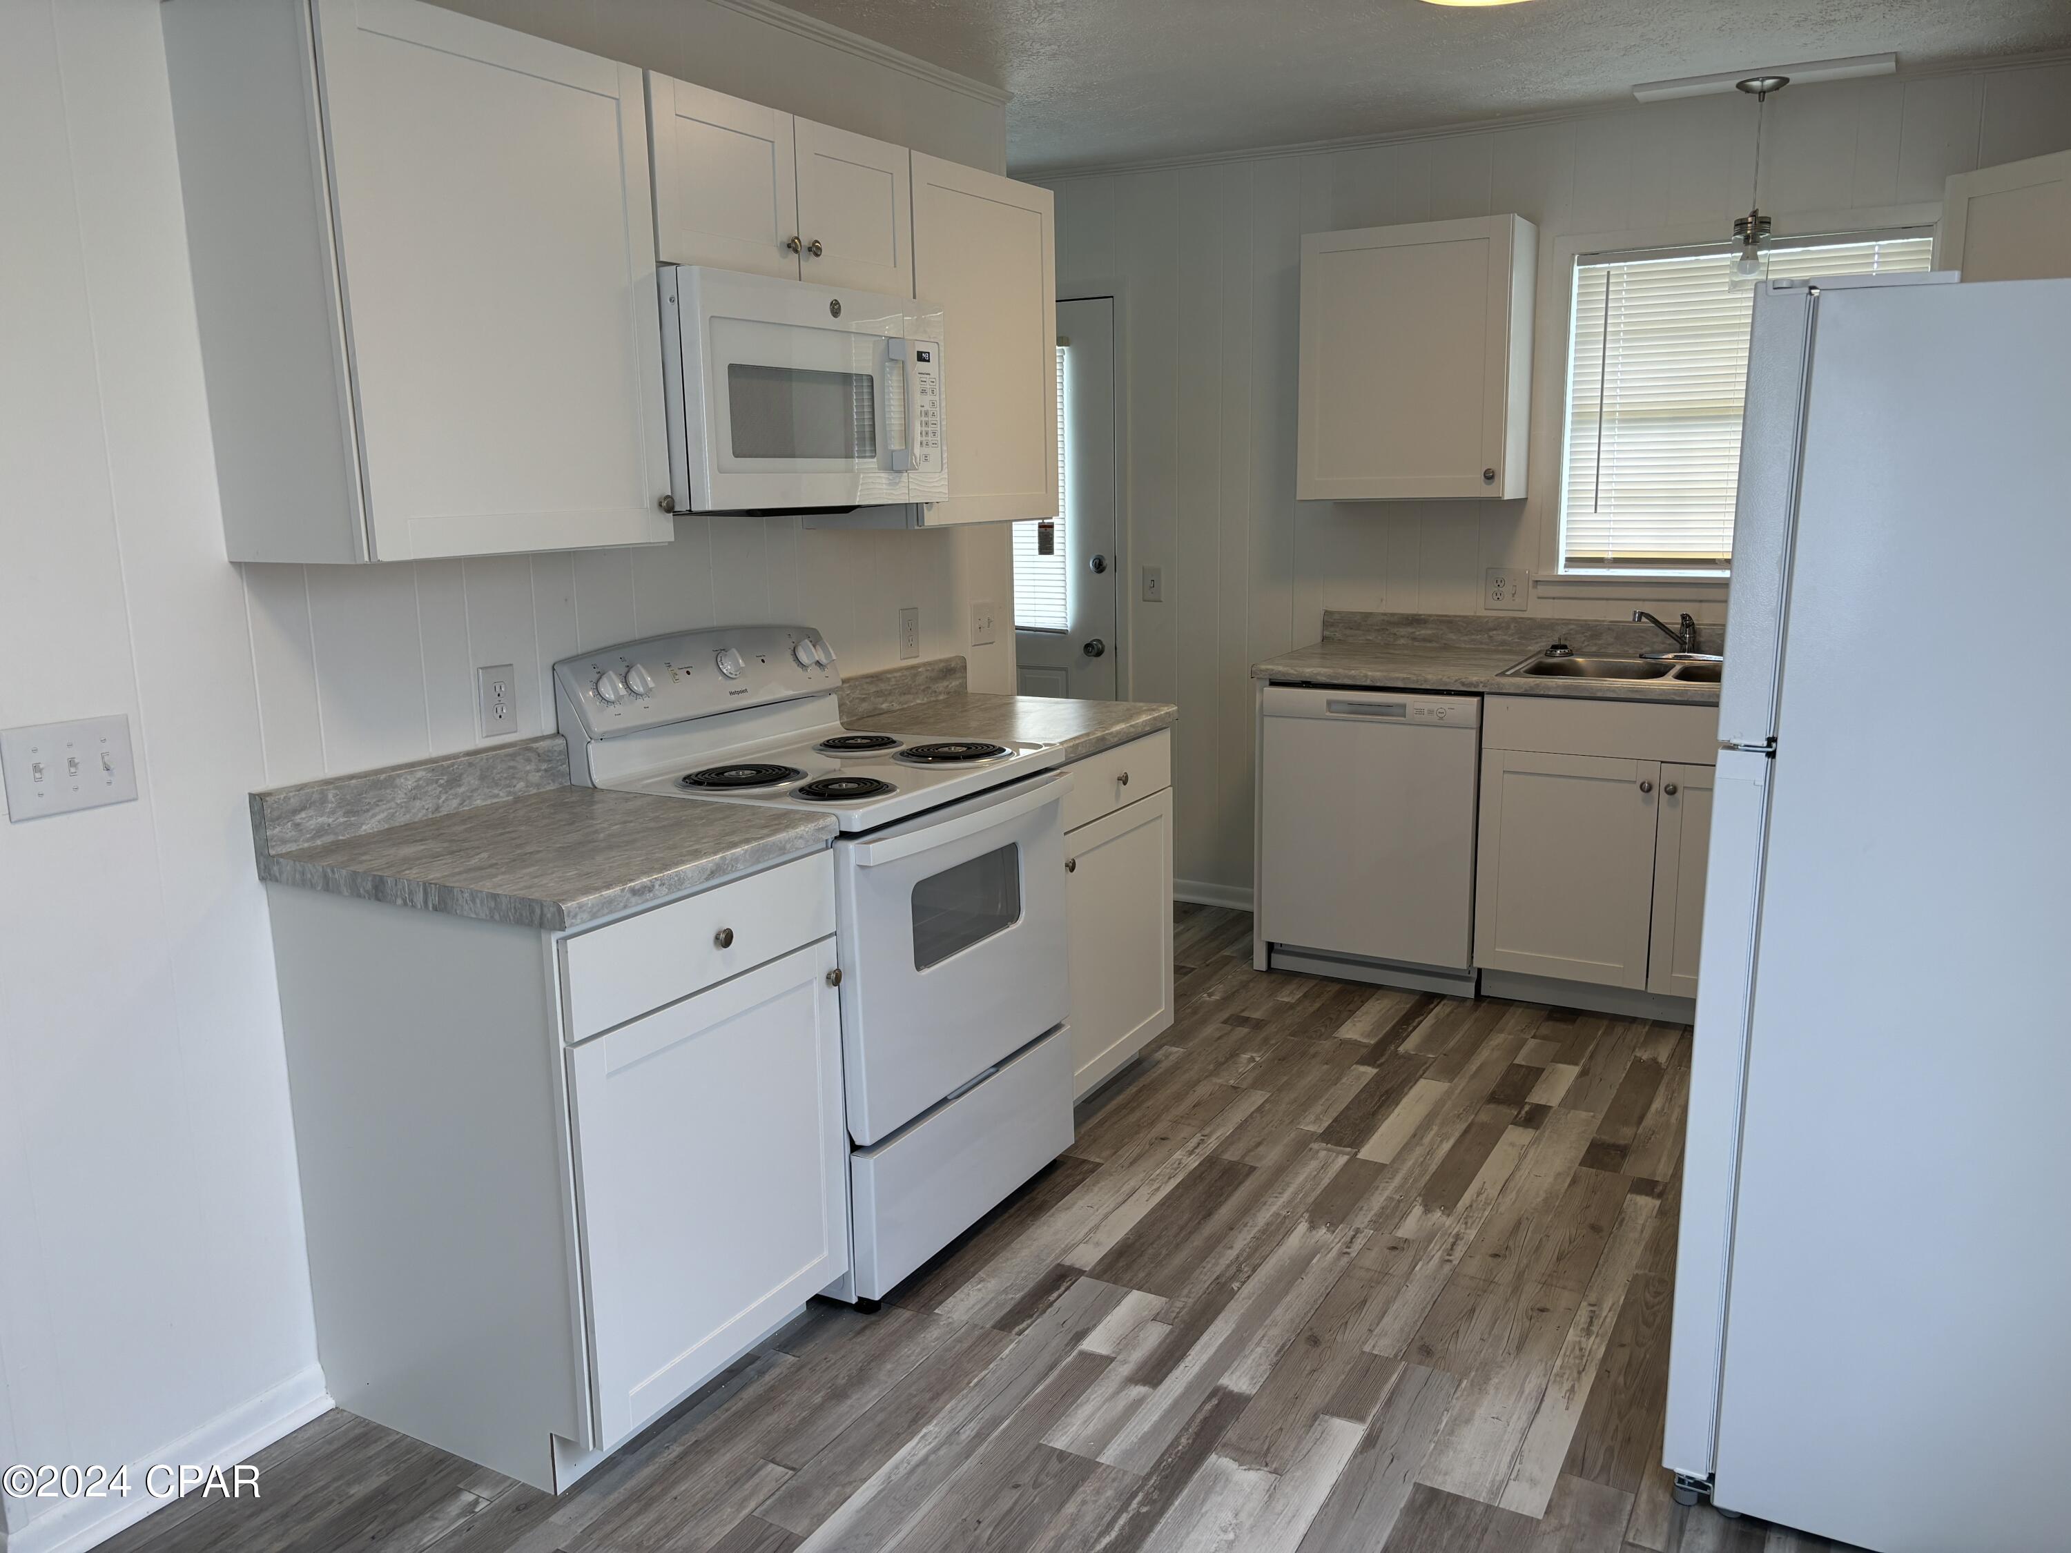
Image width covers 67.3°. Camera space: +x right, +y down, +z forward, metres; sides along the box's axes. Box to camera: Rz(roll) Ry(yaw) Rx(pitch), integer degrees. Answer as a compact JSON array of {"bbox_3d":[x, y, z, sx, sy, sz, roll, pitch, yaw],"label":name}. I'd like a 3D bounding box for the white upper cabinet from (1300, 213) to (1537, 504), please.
[{"bbox_3d":[1.112,-1.192,4.534,0.603,0.764,0.325,5,12,29],"label":"white upper cabinet"}]

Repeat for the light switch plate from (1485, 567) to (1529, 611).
[{"bbox_3d":[1.421,-0.561,4.687,0.120,0.118,0.010,5,12,29],"label":"light switch plate"}]

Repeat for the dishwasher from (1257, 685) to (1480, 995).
[{"bbox_3d":[1.072,0.135,4.630,0.610,0.866,0.598,5,12,29],"label":"dishwasher"}]

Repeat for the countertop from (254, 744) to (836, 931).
[{"bbox_3d":[-0.746,0.065,2.450,0.630,0.132,0.608,5,12,29],"label":"countertop"}]

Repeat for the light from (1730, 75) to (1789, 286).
[{"bbox_3d":[1.866,-1.528,4.033,0.127,0.515,0.127,5,12,29],"label":"light"}]

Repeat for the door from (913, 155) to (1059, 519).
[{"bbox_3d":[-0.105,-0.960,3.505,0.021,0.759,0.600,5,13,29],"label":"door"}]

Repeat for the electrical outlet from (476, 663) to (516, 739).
[{"bbox_3d":[-0.945,-0.133,2.739,0.008,0.118,0.072,5,12,29],"label":"electrical outlet"}]

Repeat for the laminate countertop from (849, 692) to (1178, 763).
[{"bbox_3d":[-0.077,-0.126,3.630,0.630,0.041,0.605,5,12,29],"label":"laminate countertop"}]

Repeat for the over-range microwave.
[{"bbox_3d":[-0.529,-0.707,2.947,0.410,0.404,0.756,5,12,29],"label":"over-range microwave"}]

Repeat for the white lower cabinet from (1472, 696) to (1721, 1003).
[{"bbox_3d":[1.748,0.178,4.280,0.906,0.868,0.612,5,12,29],"label":"white lower cabinet"}]

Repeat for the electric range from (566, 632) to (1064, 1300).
[{"bbox_3d":[-0.381,0.304,3.096,0.690,1.166,0.757,5,12,29],"label":"electric range"}]

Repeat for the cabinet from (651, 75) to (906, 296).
[{"bbox_3d":[-0.573,-1.060,2.900,0.325,0.304,0.756,5,12,29],"label":"cabinet"}]

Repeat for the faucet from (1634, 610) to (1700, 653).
[{"bbox_3d":[1.760,-0.398,4.341,0.225,0.125,0.060,-6,12,-22],"label":"faucet"}]

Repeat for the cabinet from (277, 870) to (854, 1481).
[{"bbox_3d":[-0.746,0.561,2.562,0.630,0.878,0.599,5,12,29],"label":"cabinet"}]

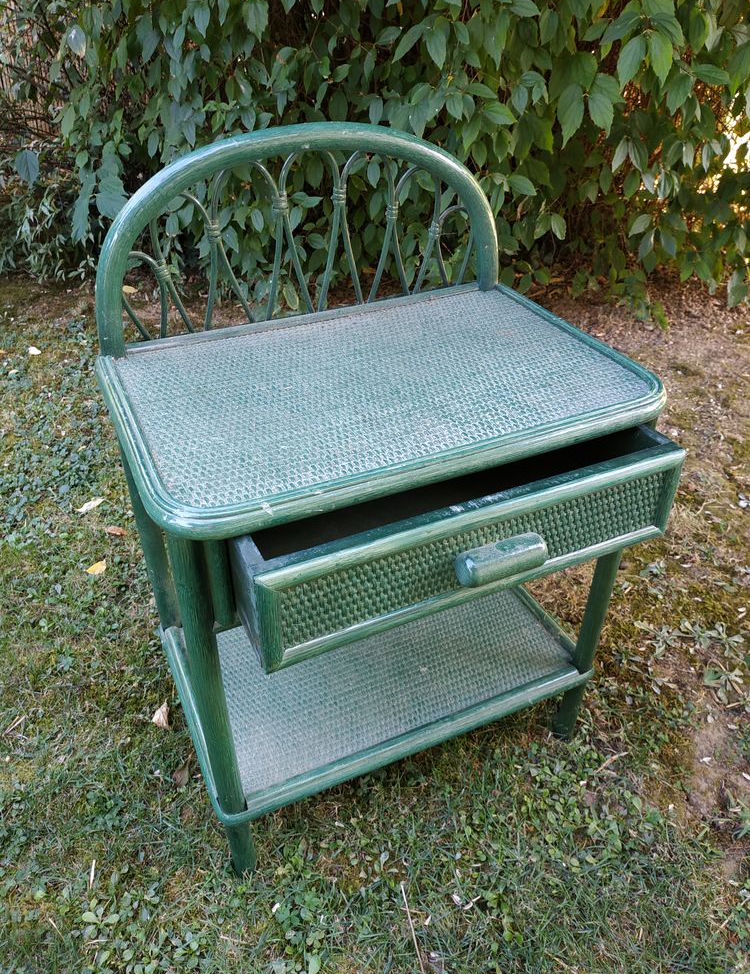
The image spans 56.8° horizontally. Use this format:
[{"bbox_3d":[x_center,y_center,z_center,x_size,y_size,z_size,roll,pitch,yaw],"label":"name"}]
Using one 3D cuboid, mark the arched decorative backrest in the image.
[{"bbox_3d":[-0.065,-0.292,0.781,0.510,0.216,0.029,-15,39,-20],"label":"arched decorative backrest"}]

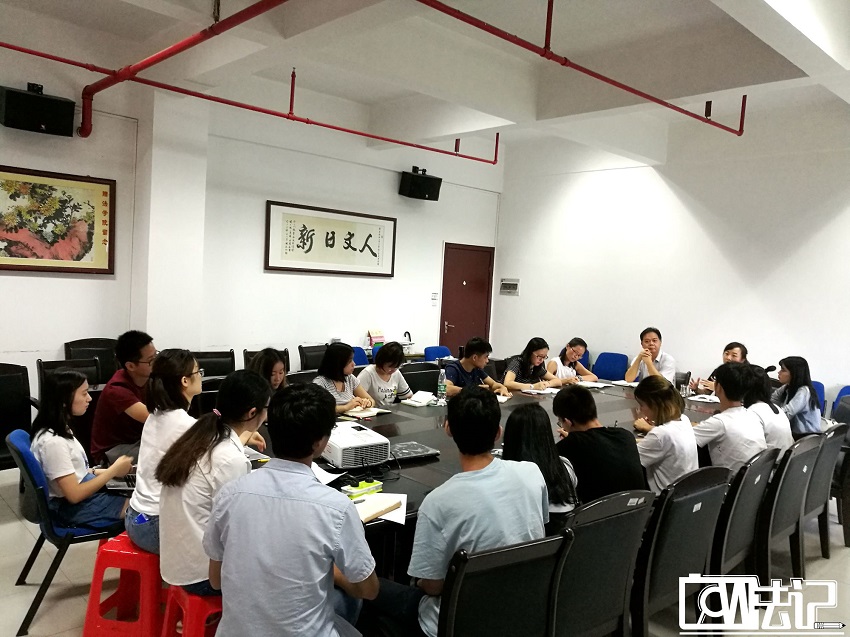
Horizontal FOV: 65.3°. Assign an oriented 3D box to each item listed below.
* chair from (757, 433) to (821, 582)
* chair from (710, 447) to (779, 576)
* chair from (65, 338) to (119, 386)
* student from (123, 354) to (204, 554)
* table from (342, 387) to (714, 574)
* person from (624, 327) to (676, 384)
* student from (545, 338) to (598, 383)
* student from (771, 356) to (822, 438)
[{"bbox_3d":[1.887,1.081,3.894,0.540,0.930,0.600,-1,6,-45],"label":"chair"},{"bbox_3d":[1.471,1.059,3.497,0.570,0.870,0.600,0,6,-43],"label":"chair"},{"bbox_3d":[-2.781,0.629,5.692,0.570,0.880,0.600,0,6,-43],"label":"chair"},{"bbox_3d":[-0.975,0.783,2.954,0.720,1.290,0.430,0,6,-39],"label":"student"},{"bbox_3d":[0.775,1.013,4.366,4.500,0.750,1.640,0,6,-43],"label":"table"},{"bbox_3d":[2.108,0.728,6.227,0.520,1.310,0.820,7,5,35],"label":"person"},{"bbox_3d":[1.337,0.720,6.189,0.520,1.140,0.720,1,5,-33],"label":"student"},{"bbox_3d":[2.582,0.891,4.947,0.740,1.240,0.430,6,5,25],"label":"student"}]

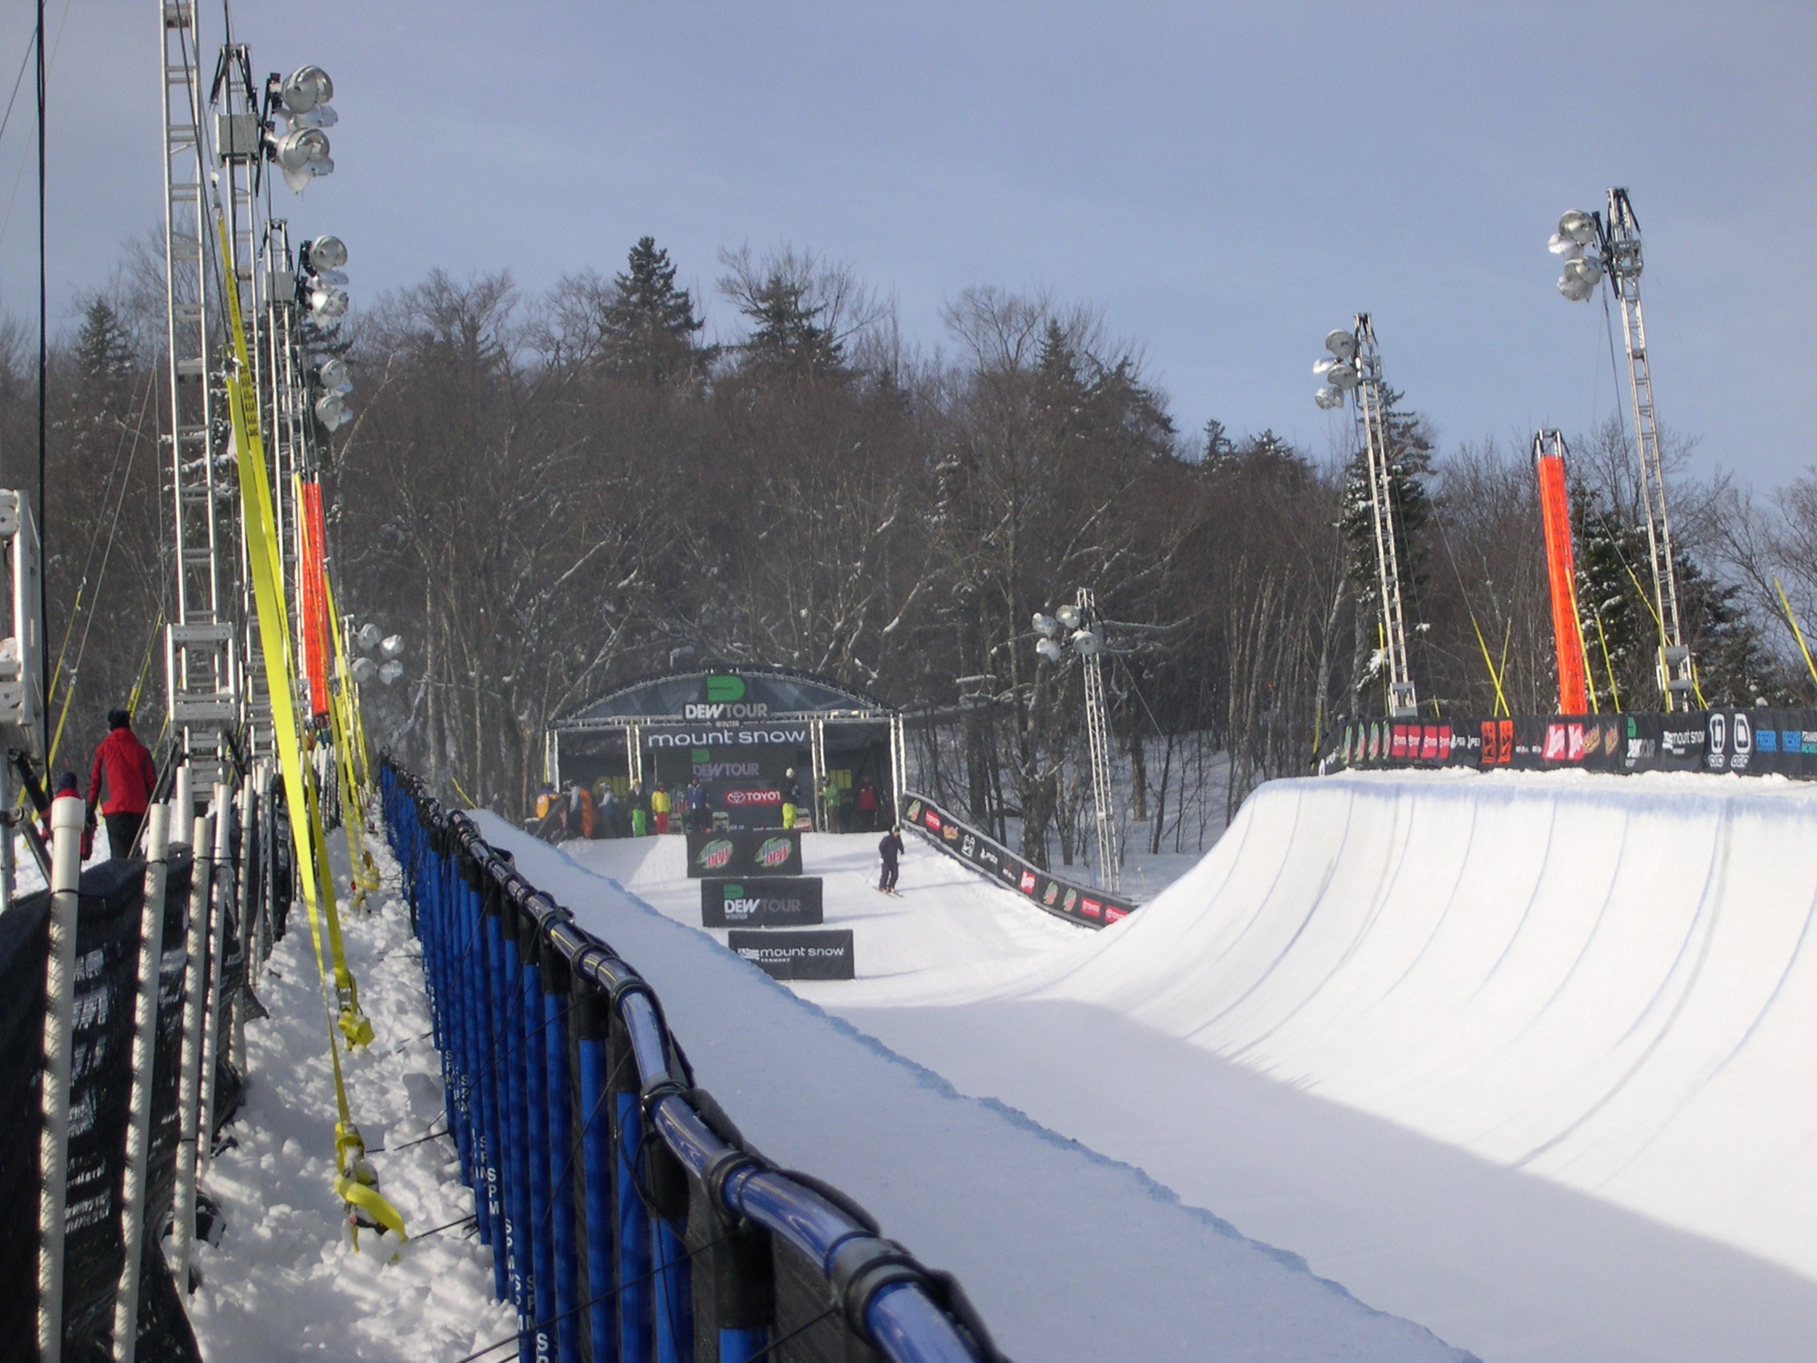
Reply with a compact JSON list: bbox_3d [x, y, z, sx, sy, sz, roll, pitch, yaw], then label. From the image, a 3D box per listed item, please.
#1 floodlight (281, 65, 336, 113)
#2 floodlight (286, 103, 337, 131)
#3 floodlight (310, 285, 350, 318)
[{"bbox_3d":[-6.723,-6.620,67.000,0.520,0.520,0.550,20,-25,-23],"label":"floodlight"},{"bbox_3d":[-7.273,-6.858,73.000,0.650,0.590,0.570,-2,-17,-5],"label":"floodlight"},{"bbox_3d":[-9.377,-6.144,97.000,0.650,0.560,0.570,-2,-17,-5],"label":"floodlight"}]

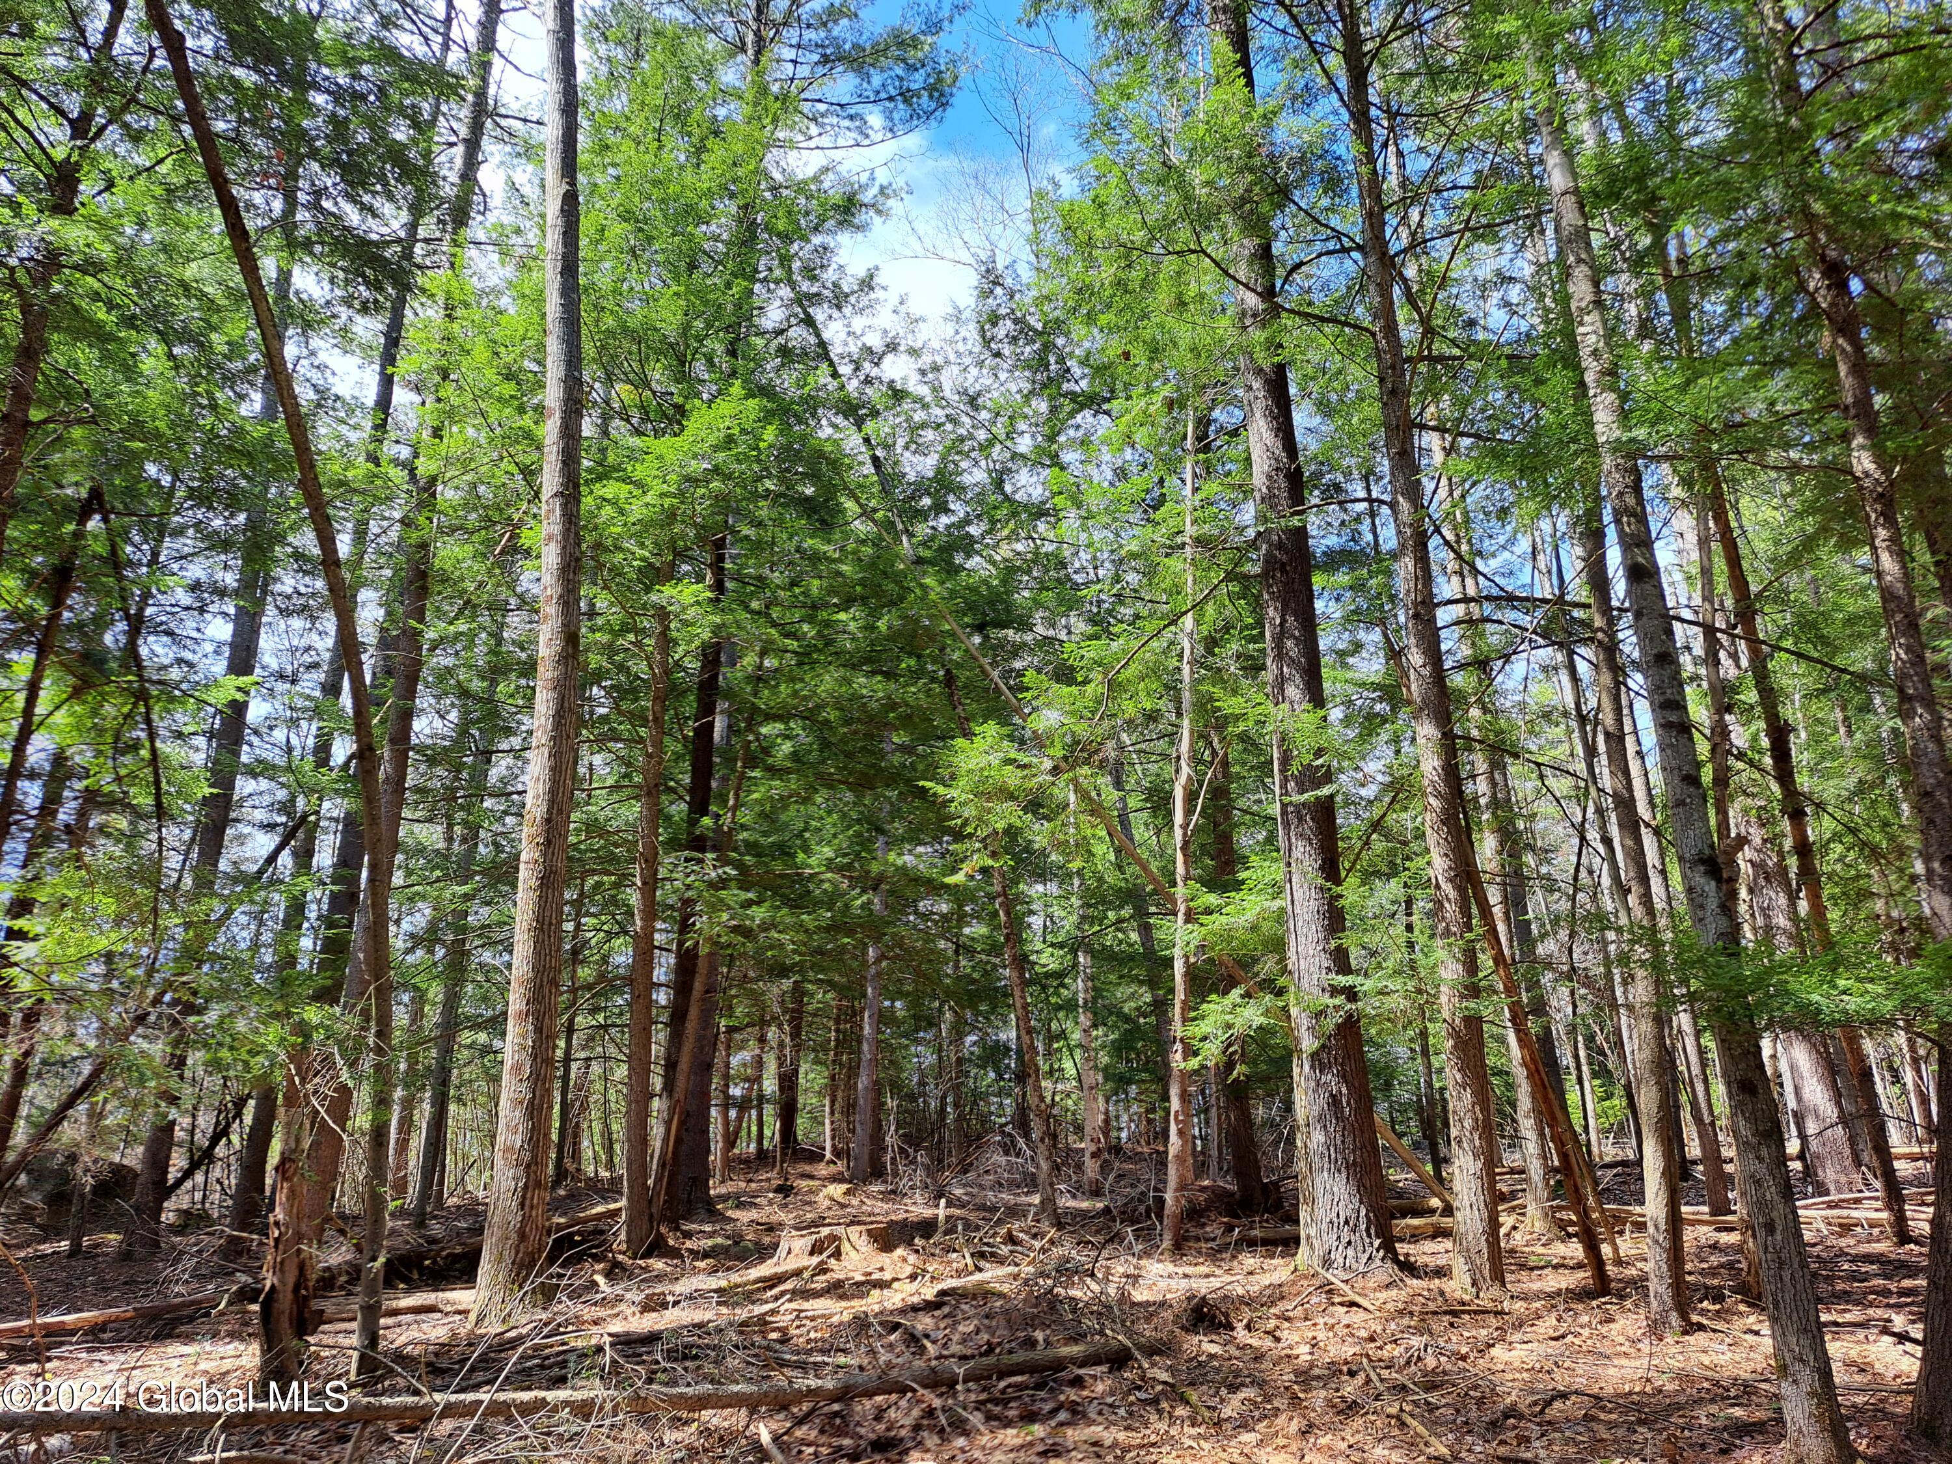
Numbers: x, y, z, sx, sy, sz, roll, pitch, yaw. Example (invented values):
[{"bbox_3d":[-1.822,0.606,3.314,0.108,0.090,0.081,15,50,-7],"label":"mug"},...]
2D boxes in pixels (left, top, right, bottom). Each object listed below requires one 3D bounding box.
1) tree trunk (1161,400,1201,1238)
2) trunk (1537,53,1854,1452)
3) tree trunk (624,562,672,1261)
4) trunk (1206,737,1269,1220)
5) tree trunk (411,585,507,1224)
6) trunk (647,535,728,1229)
[{"bbox_3d":[1.974,0.587,12.881,0.175,8.171,0.175,1,-16,8],"label":"tree trunk"},{"bbox_3d":[3.532,-0.449,6.946,0.265,7.348,0.265,-11,-19,27],"label":"trunk"},{"bbox_3d":[-3.076,1.491,12.884,0.226,6.404,0.226,2,-16,-13],"label":"tree trunk"},{"bbox_3d":[3.050,2.716,15.921,0.302,5.476,0.302,-4,-16,10],"label":"trunk"},{"bbox_3d":[-5.597,1.739,14.795,0.197,6.838,0.197,7,-18,-20],"label":"tree trunk"},{"bbox_3d":[-3.067,1.357,14.780,0.242,7.575,0.242,5,-17,-11],"label":"trunk"}]

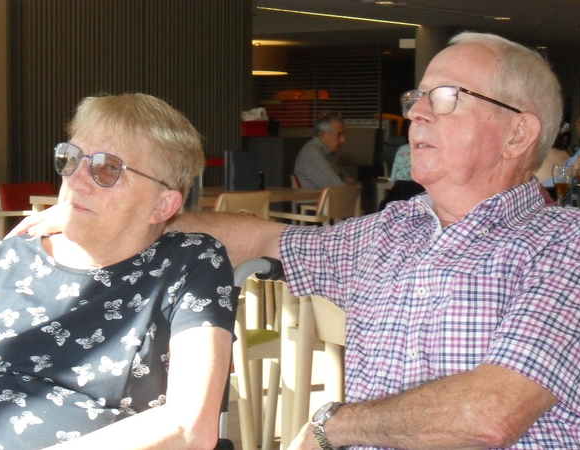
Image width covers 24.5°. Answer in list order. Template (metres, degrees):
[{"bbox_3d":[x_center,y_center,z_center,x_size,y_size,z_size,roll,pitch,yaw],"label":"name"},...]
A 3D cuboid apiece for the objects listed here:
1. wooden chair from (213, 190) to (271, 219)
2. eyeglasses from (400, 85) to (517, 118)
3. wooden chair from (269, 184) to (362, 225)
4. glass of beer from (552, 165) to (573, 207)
[{"bbox_3d":[-0.418,0.229,6.852,0.520,0.800,0.540,3,5,34],"label":"wooden chair"},{"bbox_3d":[0.248,-0.151,1.880,0.145,0.045,0.140,13,-5,-30],"label":"eyeglasses"},{"bbox_3d":[0.099,0.179,7.614,0.520,0.800,0.540,3,5,33],"label":"wooden chair"},{"bbox_3d":[1.143,-0.153,5.607,0.082,0.190,0.082,0,4,0],"label":"glass of beer"}]

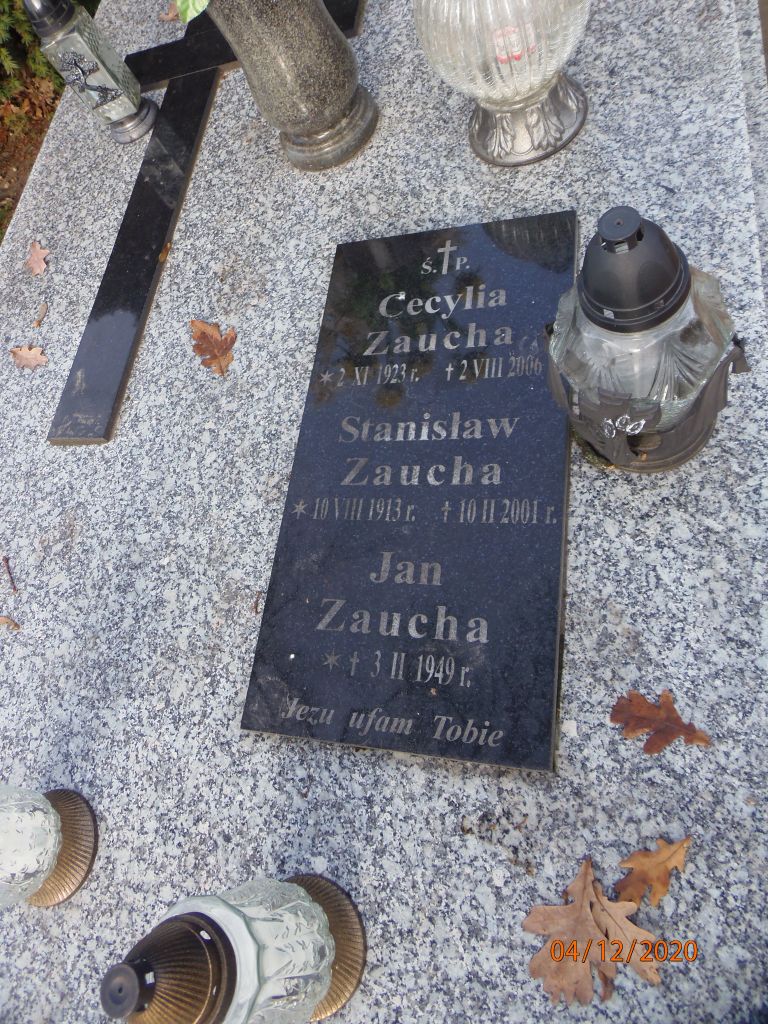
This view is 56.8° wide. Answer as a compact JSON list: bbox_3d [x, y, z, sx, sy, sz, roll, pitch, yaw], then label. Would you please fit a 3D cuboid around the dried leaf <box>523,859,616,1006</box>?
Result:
[{"bbox_3d":[0.140,0.326,0.549,0.065,0.020,0.095,-17,62,13],"label":"dried leaf"}]

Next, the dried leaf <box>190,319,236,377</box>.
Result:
[{"bbox_3d":[-0.223,-0.226,0.938,0.063,0.015,0.125,-36,60,3],"label":"dried leaf"}]

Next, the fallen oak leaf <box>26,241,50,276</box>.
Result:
[{"bbox_3d":[-0.561,-0.413,1.153,0.045,0.013,0.085,-10,64,17],"label":"fallen oak leaf"}]

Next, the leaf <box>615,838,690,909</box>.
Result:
[{"bbox_3d":[0.207,0.273,0.547,0.036,0.018,0.074,37,84,30],"label":"leaf"}]

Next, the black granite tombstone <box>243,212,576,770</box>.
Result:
[{"bbox_3d":[0.043,-0.061,0.764,0.300,0.019,0.602,0,67,21],"label":"black granite tombstone"}]

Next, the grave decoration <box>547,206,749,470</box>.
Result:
[{"bbox_3d":[0.213,-0.151,0.603,0.170,0.246,0.165,16,74,26],"label":"grave decoration"}]

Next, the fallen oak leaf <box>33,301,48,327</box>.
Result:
[{"bbox_3d":[-0.526,-0.303,1.091,0.018,0.012,0.048,-2,67,20],"label":"fallen oak leaf"}]

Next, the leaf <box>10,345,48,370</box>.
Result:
[{"bbox_3d":[-0.531,-0.231,1.060,0.088,0.013,0.040,14,73,26],"label":"leaf"}]

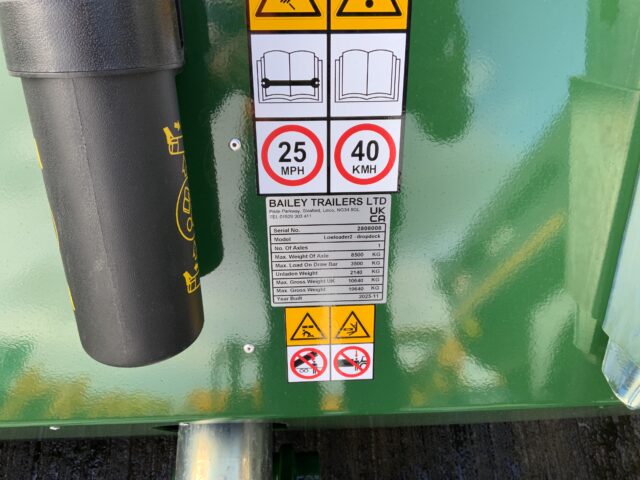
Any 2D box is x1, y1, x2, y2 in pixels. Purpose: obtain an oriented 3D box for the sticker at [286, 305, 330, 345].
[{"bbox_3d":[-0.011,0.088,0.539,0.044,0.045,0.002,-1,23,-2],"label":"sticker"}]

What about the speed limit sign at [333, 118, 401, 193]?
[{"bbox_3d":[0.040,-0.074,0.473,0.063,0.067,0.002,-1,23,-2],"label":"speed limit sign"}]

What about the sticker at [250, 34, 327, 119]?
[{"bbox_3d":[-0.024,-0.135,0.444,0.063,0.069,0.002,-1,23,-2],"label":"sticker"}]

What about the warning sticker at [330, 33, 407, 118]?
[{"bbox_3d":[0.039,-0.136,0.446,0.064,0.069,0.002,-1,23,-2],"label":"warning sticker"}]

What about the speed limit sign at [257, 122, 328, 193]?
[{"bbox_3d":[-0.024,-0.072,0.471,0.063,0.067,0.002,-1,23,-2],"label":"speed limit sign"}]

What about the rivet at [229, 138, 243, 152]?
[{"bbox_3d":[-0.073,-0.082,0.464,0.009,0.009,0.003,-1,23,-2],"label":"rivet"}]

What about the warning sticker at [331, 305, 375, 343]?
[{"bbox_3d":[0.033,0.087,0.541,0.044,0.045,0.002,-1,23,-2],"label":"warning sticker"}]

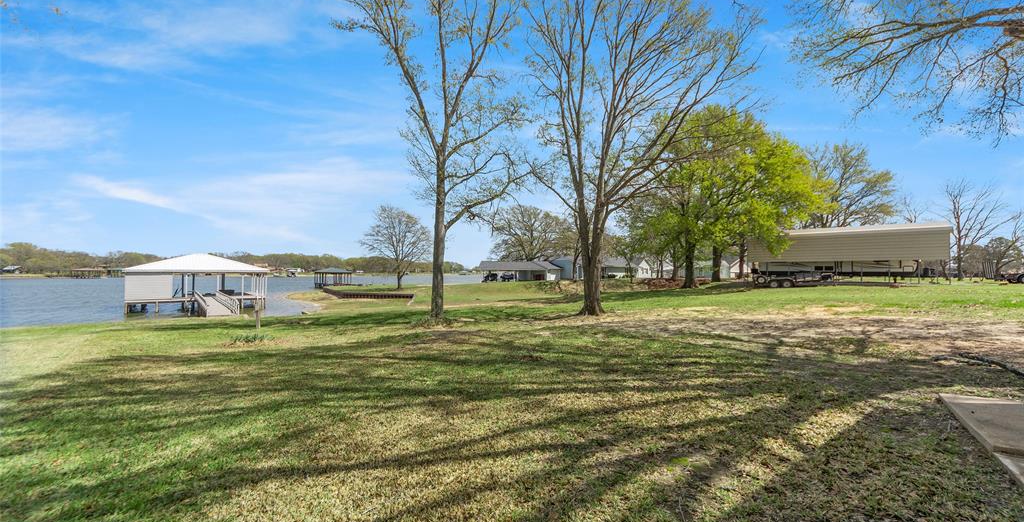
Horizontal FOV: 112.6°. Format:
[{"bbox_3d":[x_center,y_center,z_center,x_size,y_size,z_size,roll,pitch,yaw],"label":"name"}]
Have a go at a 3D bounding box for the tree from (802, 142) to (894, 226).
[{"bbox_3d":[41.237,-6.045,42.195,10.000,16.960,10.000,-2,-2,44],"label":"tree"}]

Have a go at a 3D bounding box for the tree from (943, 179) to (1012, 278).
[{"bbox_3d":[47.494,-3.192,35.109,5.200,10.540,5.200,1,-2,-36],"label":"tree"}]

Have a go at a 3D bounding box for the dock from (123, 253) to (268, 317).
[{"bbox_3d":[-36.794,2.355,41.366,11.980,6.410,9.600,1,-2,-34],"label":"dock"}]

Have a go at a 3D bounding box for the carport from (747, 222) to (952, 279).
[{"bbox_3d":[28.171,-0.122,29.980,12.400,5.000,3.800,-1,-2,36],"label":"carport"}]

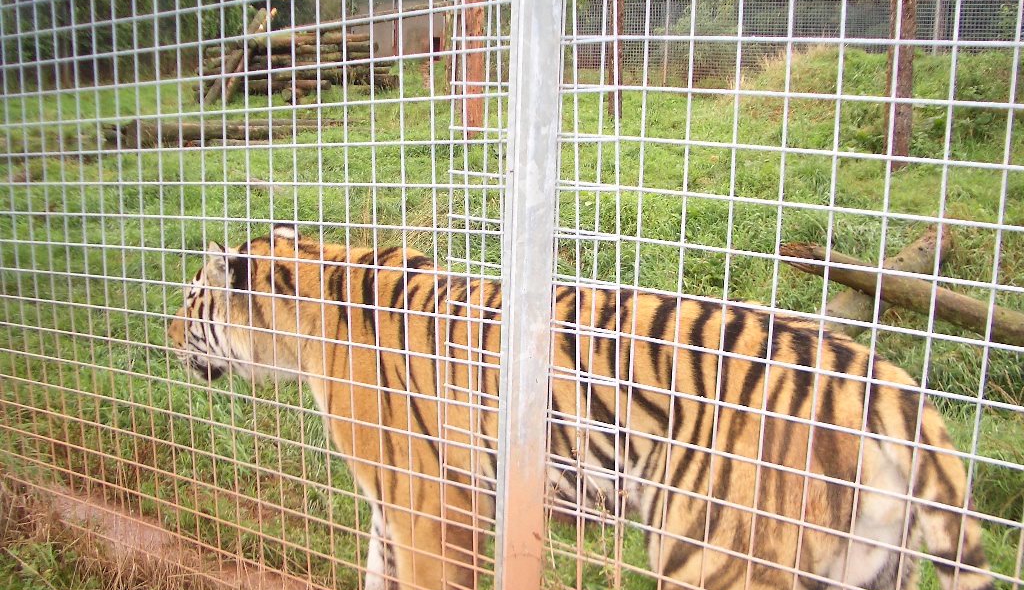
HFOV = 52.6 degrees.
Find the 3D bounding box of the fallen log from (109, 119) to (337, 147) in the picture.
[{"bbox_3d":[-3.378,-1.877,12.000,2.500,0.280,0.360,-3,12,-16],"label":"fallen log"}]

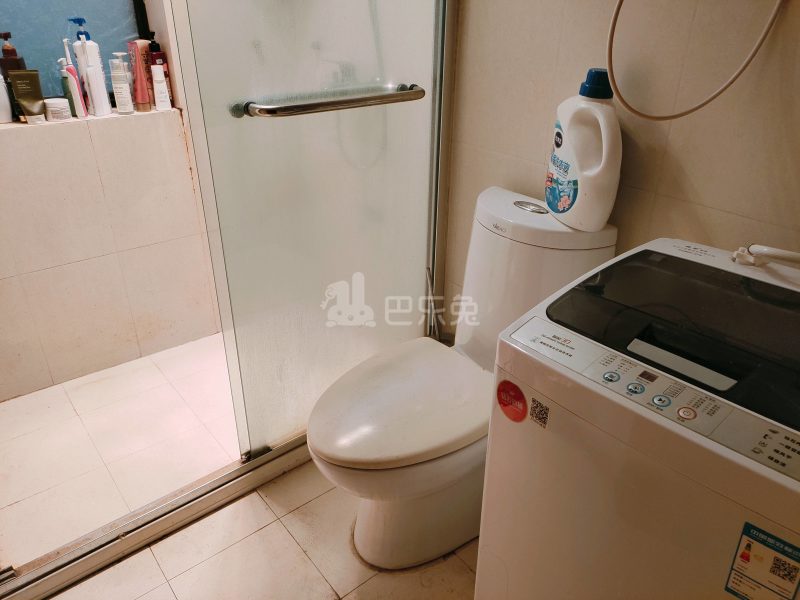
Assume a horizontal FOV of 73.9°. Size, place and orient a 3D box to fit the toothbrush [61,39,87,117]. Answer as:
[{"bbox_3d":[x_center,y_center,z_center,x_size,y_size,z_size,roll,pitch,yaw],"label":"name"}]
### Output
[{"bbox_3d":[-1.090,-0.735,1.771,0.032,0.240,0.030,0,26,0],"label":"toothbrush"}]

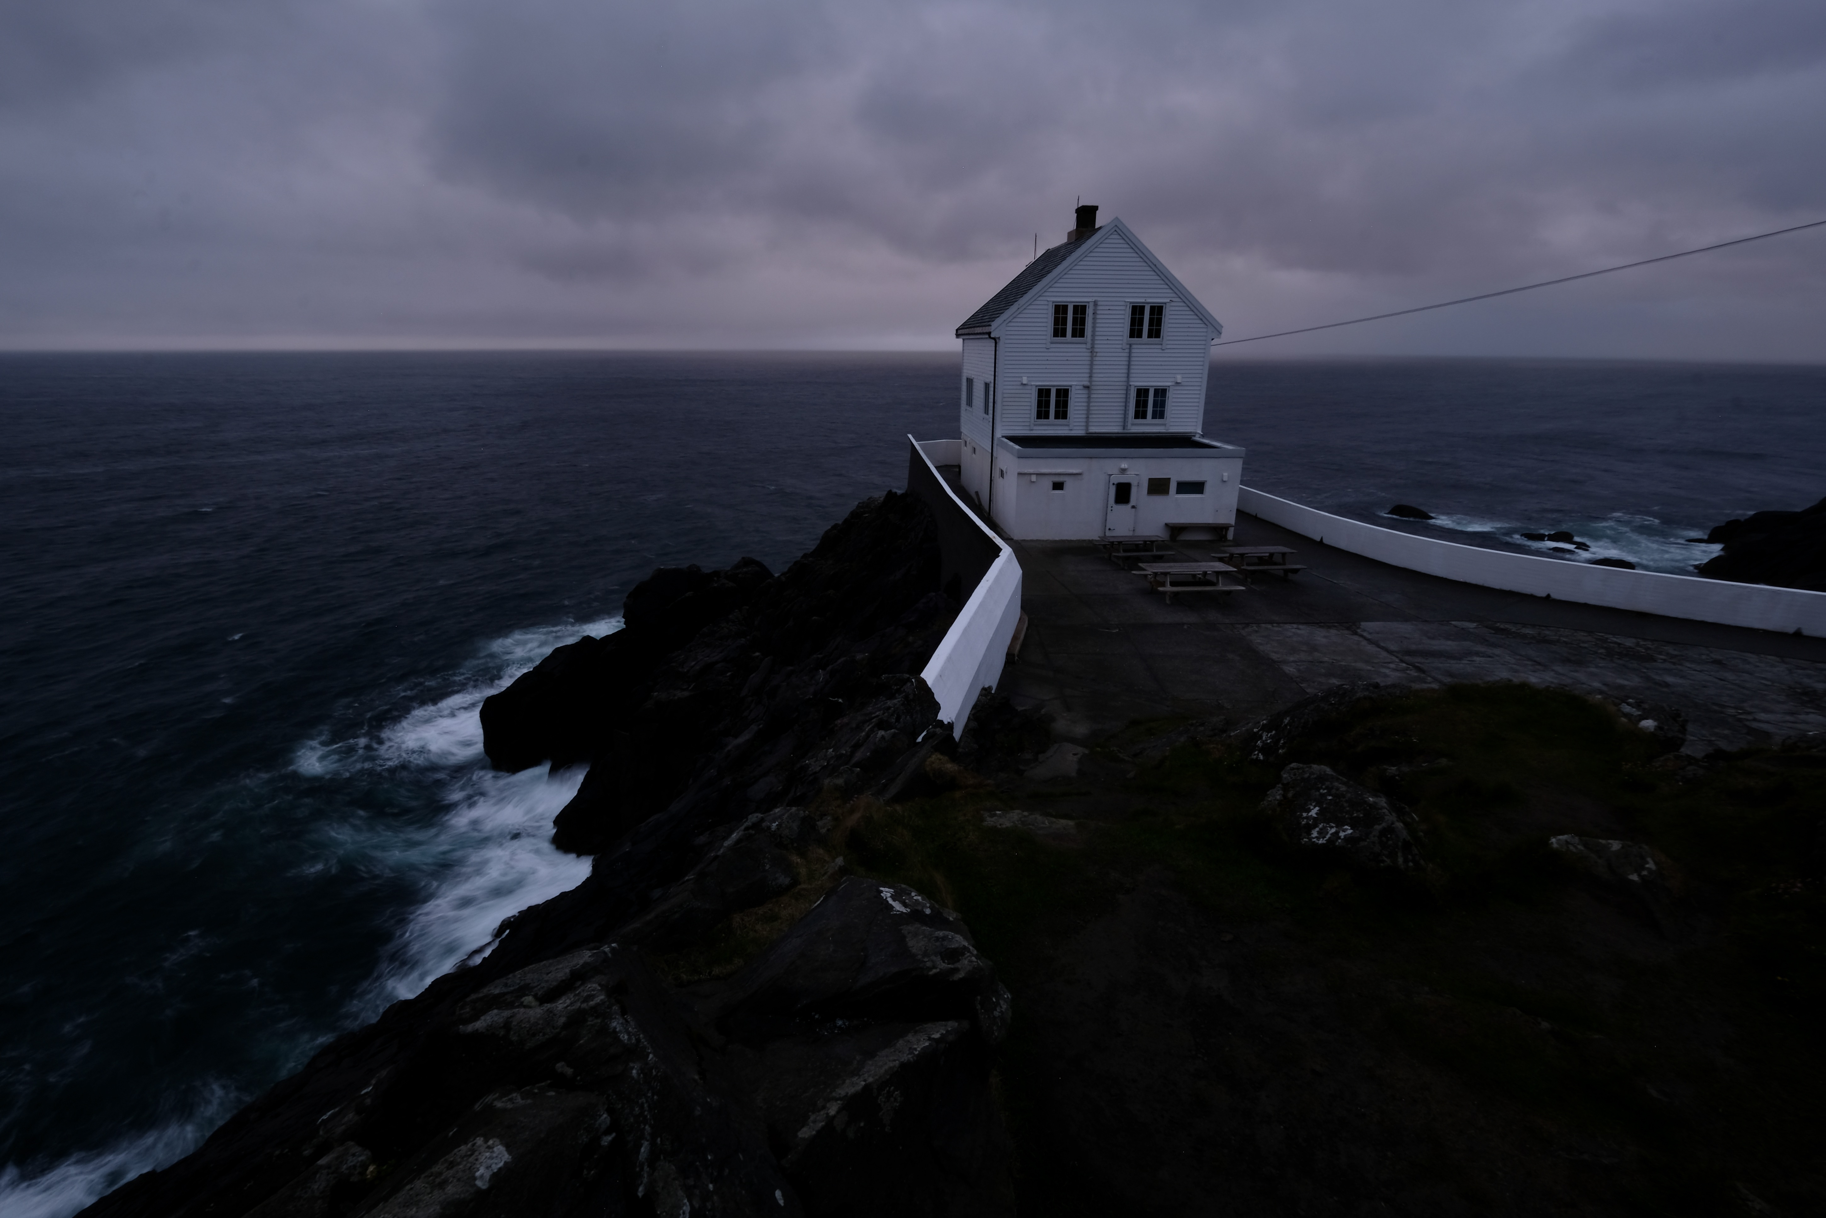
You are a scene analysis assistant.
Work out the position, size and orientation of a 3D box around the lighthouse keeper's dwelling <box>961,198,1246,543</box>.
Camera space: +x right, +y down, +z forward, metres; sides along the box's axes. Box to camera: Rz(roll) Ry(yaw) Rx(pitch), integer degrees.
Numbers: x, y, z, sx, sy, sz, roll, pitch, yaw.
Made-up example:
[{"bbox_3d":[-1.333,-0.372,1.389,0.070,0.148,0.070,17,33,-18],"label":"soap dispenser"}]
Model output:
[{"bbox_3d":[6.797,-9.645,29.829,8.520,11.280,12.300,-1,19,-5],"label":"lighthouse keeper's dwelling"}]

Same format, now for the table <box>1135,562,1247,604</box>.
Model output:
[{"bbox_3d":[7.165,-0.732,19.951,2.340,0.720,1.650,-1,19,-3],"label":"table"}]

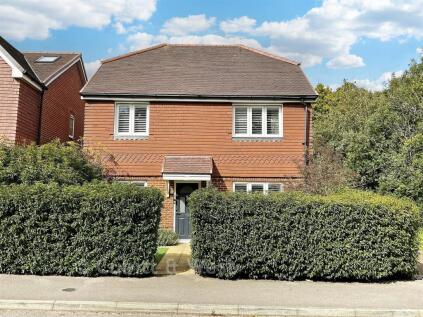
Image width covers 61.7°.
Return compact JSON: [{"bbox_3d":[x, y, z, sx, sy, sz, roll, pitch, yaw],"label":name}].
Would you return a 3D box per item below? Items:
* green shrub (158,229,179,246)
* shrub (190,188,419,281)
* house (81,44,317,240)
[{"bbox_3d":[-1.487,2.562,11.540,0.800,0.540,0.700,1,-5,-1],"label":"green shrub"},{"bbox_3d":[1.844,1.579,7.674,4.560,1.800,1.350,1,-5,-2],"label":"shrub"},{"bbox_3d":[-0.499,-1.052,16.289,8.353,8.615,8.103,1,-5,-1],"label":"house"}]

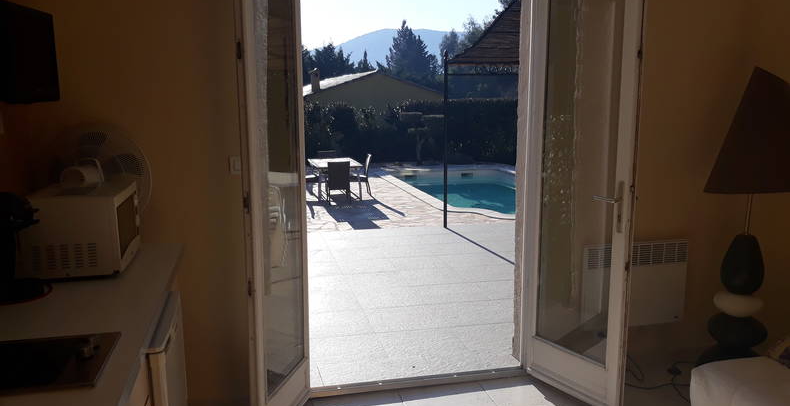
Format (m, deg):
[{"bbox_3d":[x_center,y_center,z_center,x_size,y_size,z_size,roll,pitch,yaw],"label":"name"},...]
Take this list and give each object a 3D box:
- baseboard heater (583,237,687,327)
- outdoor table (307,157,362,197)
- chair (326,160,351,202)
[{"bbox_3d":[1.355,0.458,3.502,0.645,0.477,0.085,-2,8,-15],"label":"baseboard heater"},{"bbox_3d":[-1.311,-0.515,13.406,0.969,0.697,2.125,-2,8,-13],"label":"outdoor table"},{"bbox_3d":[-1.101,-0.404,12.062,0.451,0.850,0.560,-2,8,-13],"label":"chair"}]

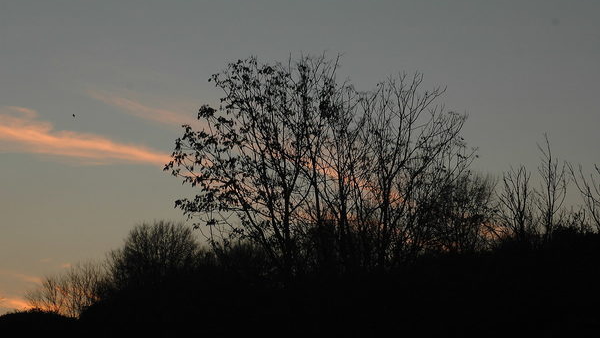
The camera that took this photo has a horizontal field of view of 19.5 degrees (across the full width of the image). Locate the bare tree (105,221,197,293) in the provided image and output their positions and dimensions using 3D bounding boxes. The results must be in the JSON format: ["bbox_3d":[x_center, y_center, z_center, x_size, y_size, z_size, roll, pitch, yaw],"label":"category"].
[{"bbox_3d":[-6.754,4.144,80.000,4.212,3.571,4.002,0,-5,0],"label":"bare tree"}]

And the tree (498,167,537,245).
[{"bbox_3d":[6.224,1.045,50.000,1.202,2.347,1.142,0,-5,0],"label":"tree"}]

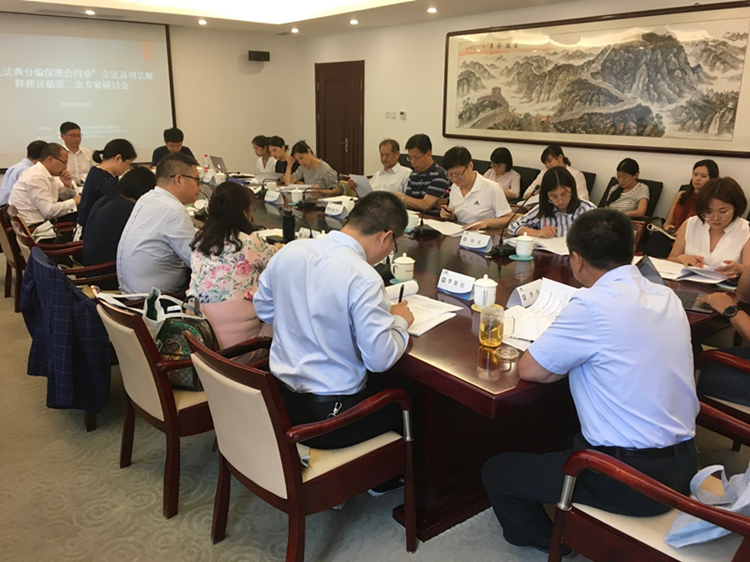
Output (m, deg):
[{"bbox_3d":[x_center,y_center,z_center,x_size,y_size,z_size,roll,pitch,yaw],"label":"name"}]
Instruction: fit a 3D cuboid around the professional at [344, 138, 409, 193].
[{"bbox_3d":[0.089,-0.572,5.442,0.520,1.260,0.750,15,22,42],"label":"professional"}]

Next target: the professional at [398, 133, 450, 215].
[{"bbox_3d":[0.366,-0.457,4.934,0.750,1.320,0.540,-12,20,-36],"label":"professional"}]

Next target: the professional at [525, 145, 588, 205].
[{"bbox_3d":[1.411,-0.454,5.095,0.780,1.240,0.520,-12,20,-36],"label":"professional"}]

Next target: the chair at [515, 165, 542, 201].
[{"bbox_3d":[1.199,-0.561,6.013,0.620,0.990,0.550,-12,20,-37],"label":"chair"}]

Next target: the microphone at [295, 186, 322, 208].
[{"bbox_3d":[-0.486,-0.691,5.060,0.270,0.170,0.130,-12,20,-36],"label":"microphone"}]

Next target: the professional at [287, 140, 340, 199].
[{"bbox_3d":[-0.617,-0.717,6.042,0.720,1.200,0.520,-12,20,-36],"label":"professional"}]

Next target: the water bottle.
[{"bbox_3d":[-0.522,-0.337,3.806,0.072,0.205,0.072,1,16,0],"label":"water bottle"}]

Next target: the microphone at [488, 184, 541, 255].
[{"bbox_3d":[0.811,-0.353,3.613,0.370,0.370,0.140,-12,20,-37],"label":"microphone"}]

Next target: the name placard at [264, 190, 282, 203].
[{"bbox_3d":[-0.826,-0.697,5.201,0.100,0.100,0.210,-12,20,-36],"label":"name placard"}]

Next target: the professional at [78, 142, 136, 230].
[{"bbox_3d":[-1.884,-0.353,4.570,0.750,1.290,0.500,-12,20,-36],"label":"professional"}]

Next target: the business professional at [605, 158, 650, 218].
[{"bbox_3d":[1.735,-0.354,4.956,0.850,1.180,0.480,-12,20,-37],"label":"business professional"}]

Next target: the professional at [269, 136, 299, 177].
[{"bbox_3d":[-1.042,-0.941,6.865,0.800,1.210,0.460,-12,20,-37],"label":"professional"}]

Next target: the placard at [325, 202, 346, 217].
[{"bbox_3d":[-0.301,-0.538,4.753,0.095,0.088,0.200,-12,20,-37],"label":"placard"}]

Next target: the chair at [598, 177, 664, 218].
[{"bbox_3d":[1.878,-0.251,4.832,0.620,1.000,0.580,-12,20,-36],"label":"chair"}]

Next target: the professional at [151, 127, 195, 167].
[{"bbox_3d":[-2.108,-0.982,6.785,0.520,1.310,0.800,-9,19,-32],"label":"professional"}]

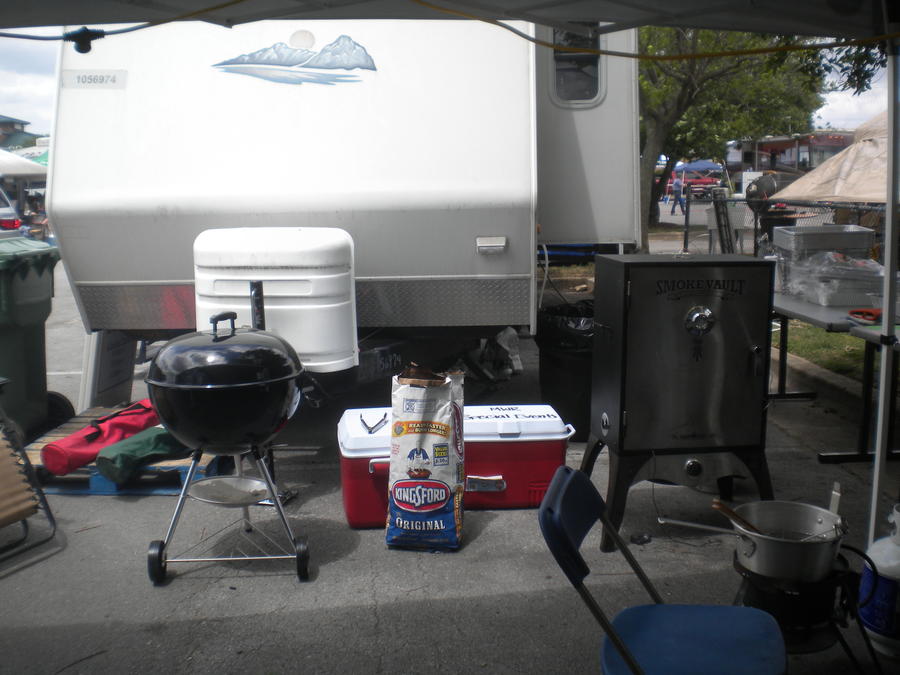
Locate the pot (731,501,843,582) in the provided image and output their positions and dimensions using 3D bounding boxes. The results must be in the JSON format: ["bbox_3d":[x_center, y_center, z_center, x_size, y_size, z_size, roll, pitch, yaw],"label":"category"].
[{"bbox_3d":[0.970,0.590,2.600,0.335,0.125,0.320,2,10,15],"label":"pot"}]

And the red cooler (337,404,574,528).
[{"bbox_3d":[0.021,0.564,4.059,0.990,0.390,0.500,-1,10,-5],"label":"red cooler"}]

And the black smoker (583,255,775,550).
[{"bbox_3d":[0.913,0.238,3.725,0.660,1.140,0.450,-1,10,-8],"label":"black smoker"}]

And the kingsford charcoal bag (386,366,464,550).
[{"bbox_3d":[-0.099,0.482,3.639,0.290,0.690,0.160,2,10,12],"label":"kingsford charcoal bag"}]

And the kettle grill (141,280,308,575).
[{"bbox_3d":[-0.820,0.376,3.368,0.590,0.990,0.600,-1,9,-3],"label":"kettle grill"}]

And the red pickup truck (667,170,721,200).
[{"bbox_3d":[14.554,-9.231,56.000,1.980,1.850,5.500,-4,10,-22],"label":"red pickup truck"}]

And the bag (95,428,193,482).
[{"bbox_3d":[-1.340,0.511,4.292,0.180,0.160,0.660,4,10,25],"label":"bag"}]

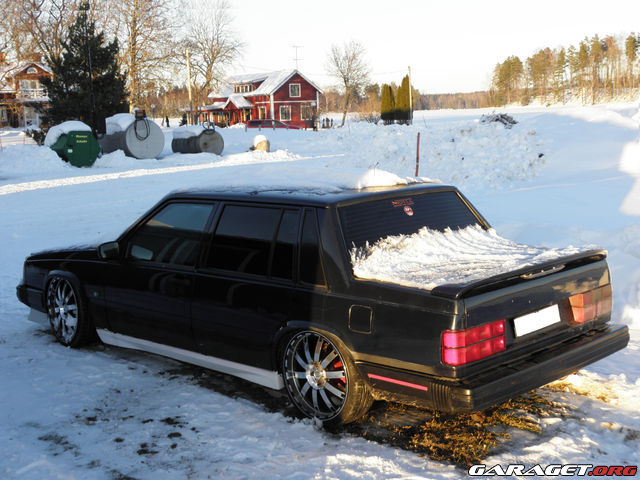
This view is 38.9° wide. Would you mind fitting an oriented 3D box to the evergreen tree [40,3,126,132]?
[{"bbox_3d":[-14.558,-10.284,56.000,5.400,8.300,5.400,-1,8,0],"label":"evergreen tree"}]

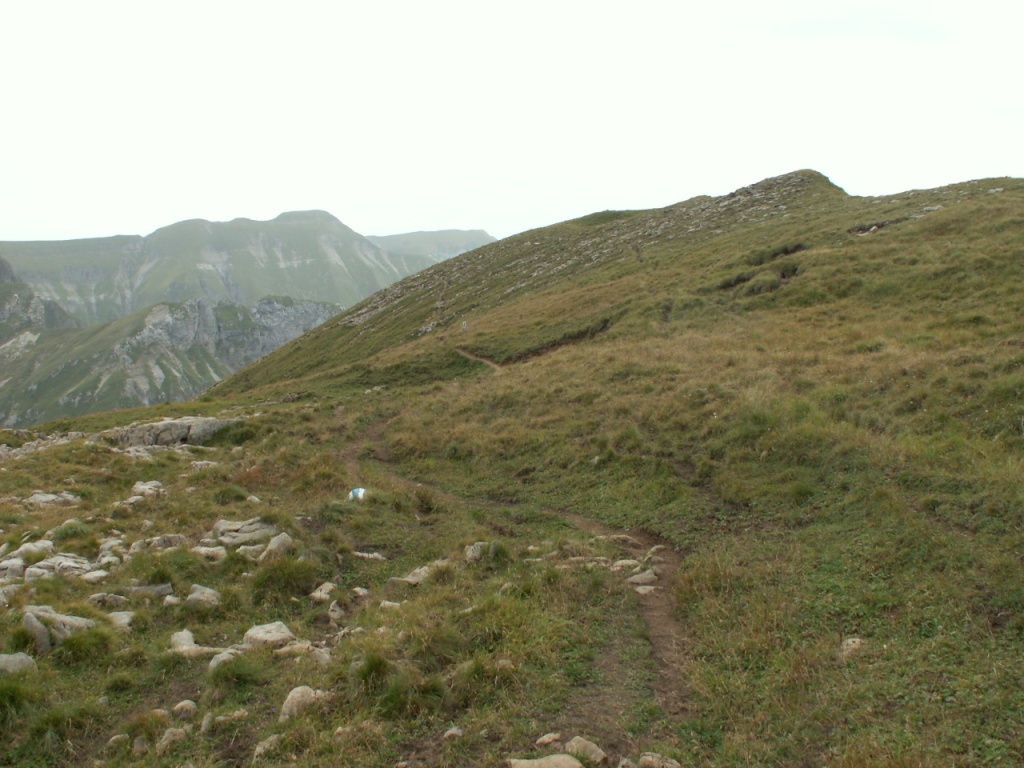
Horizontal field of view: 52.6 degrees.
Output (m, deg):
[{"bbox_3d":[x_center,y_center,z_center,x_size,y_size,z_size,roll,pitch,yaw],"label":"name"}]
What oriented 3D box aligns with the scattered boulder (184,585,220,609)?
[{"bbox_3d":[-2.240,1.538,7.494,0.241,0.136,0.181,-1,4,-17],"label":"scattered boulder"}]

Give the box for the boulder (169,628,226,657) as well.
[{"bbox_3d":[-1.879,1.551,6.187,0.328,0.137,0.197,-1,4,-17],"label":"boulder"}]

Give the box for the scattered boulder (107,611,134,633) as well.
[{"bbox_3d":[-2.591,1.572,6.853,0.169,0.115,0.135,-1,4,-21],"label":"scattered boulder"}]

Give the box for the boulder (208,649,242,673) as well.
[{"bbox_3d":[-1.685,1.632,6.091,0.200,0.123,0.160,0,2,0],"label":"boulder"}]

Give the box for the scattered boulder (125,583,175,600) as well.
[{"bbox_3d":[-2.956,1.700,8.444,0.408,0.128,0.224,0,2,0],"label":"scattered boulder"}]

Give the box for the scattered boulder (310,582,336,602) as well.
[{"bbox_3d":[-1.369,1.514,7.519,0.171,0.116,0.128,-1,3,-10],"label":"scattered boulder"}]

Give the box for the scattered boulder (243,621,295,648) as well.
[{"bbox_3d":[-1.561,1.613,6.640,0.333,0.151,0.260,0,2,0],"label":"scattered boulder"}]

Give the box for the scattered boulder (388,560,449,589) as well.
[{"bbox_3d":[-0.742,1.529,8.309,0.483,0.217,0.323,-1,2,-20],"label":"scattered boulder"}]

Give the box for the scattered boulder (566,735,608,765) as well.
[{"bbox_3d":[0.307,1.529,4.320,0.175,0.086,0.120,2,4,30],"label":"scattered boulder"}]

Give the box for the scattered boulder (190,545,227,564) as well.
[{"bbox_3d":[-2.711,1.523,9.249,0.298,0.135,0.223,-1,4,-16],"label":"scattered boulder"}]

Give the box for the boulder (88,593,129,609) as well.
[{"bbox_3d":[-2.963,1.590,7.604,0.273,0.086,0.178,-1,4,-22],"label":"boulder"}]

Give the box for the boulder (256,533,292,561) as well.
[{"bbox_3d":[-2.287,1.584,9.970,0.336,0.280,0.243,-1,2,-15],"label":"boulder"}]

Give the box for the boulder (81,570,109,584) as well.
[{"bbox_3d":[-3.763,1.753,9.331,0.252,0.112,0.189,0,2,0],"label":"boulder"}]

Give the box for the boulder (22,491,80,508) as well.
[{"bbox_3d":[-6.165,1.546,13.861,0.735,0.231,0.441,-2,4,-24],"label":"boulder"}]

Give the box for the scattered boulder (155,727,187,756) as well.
[{"bbox_3d":[-1.553,1.630,4.708,0.141,0.119,0.124,-1,2,-15],"label":"scattered boulder"}]

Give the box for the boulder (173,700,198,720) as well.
[{"bbox_3d":[-1.590,1.590,5.041,0.115,0.070,0.097,-1,4,-18],"label":"boulder"}]

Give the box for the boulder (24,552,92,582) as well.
[{"bbox_3d":[-4.232,1.722,9.663,0.635,0.242,0.476,0,2,0],"label":"boulder"}]

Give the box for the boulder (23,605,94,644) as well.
[{"bbox_3d":[-3.055,1.647,6.974,0.470,0.269,0.388,0,2,10],"label":"boulder"}]

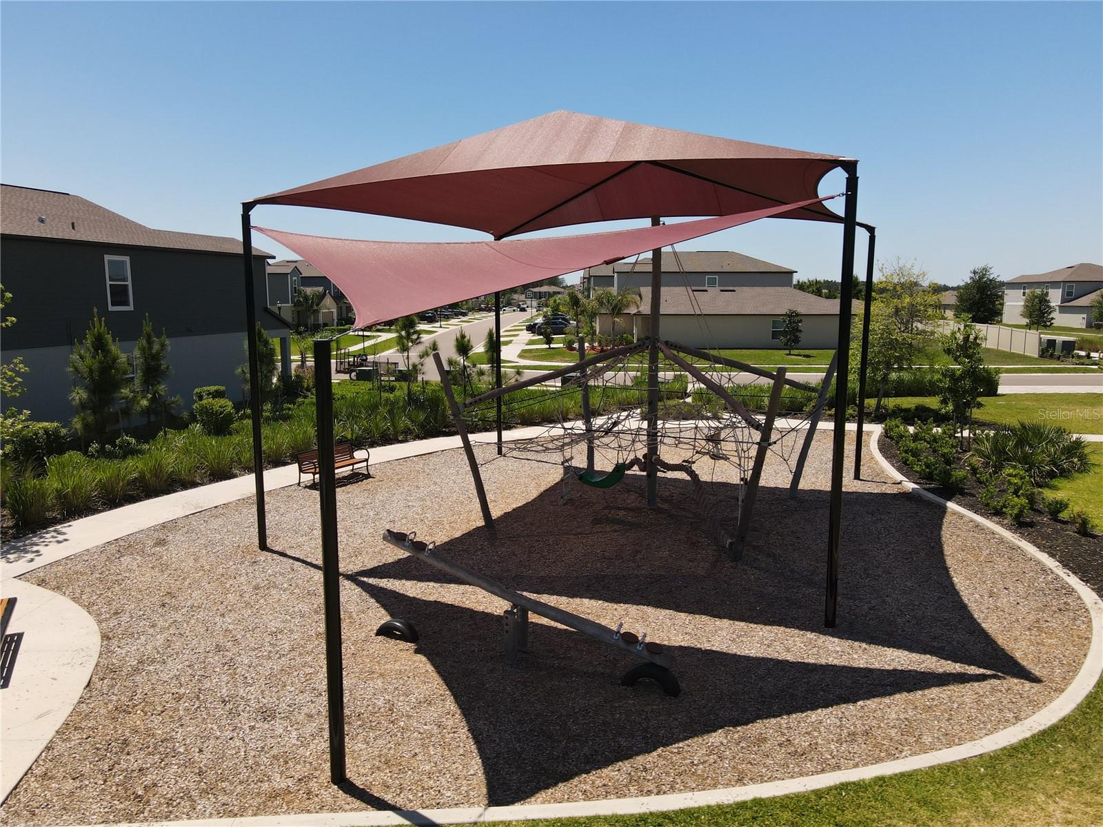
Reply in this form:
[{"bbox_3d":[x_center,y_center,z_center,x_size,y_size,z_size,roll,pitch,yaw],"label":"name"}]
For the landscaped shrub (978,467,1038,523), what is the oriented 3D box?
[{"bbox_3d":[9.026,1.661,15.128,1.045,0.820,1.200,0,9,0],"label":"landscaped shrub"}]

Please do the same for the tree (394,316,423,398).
[{"bbox_3d":[-5.792,-2.112,30.818,1.200,3.600,1.150,-1,9,-11],"label":"tree"}]

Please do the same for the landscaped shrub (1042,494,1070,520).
[{"bbox_3d":[9.929,1.833,15.058,0.520,0.500,0.520,0,9,0],"label":"landscaped shrub"}]

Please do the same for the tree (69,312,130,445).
[{"bbox_3d":[-12.500,-0.871,21.119,1.550,4.003,1.550,0,9,0],"label":"tree"}]

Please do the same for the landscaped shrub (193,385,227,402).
[{"bbox_3d":[-12.685,-0.487,28.439,1.050,1.020,1.200,2,9,12],"label":"landscaped shrub"}]

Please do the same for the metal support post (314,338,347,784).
[{"bbox_3d":[-1.794,1.266,6.175,0.127,3.708,0.127,0,8,0],"label":"metal support post"}]

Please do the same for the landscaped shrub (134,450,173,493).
[{"bbox_3d":[-8.358,1.192,15.999,0.733,0.855,0.733,-4,9,-28],"label":"landscaped shrub"}]

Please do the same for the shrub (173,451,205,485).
[{"bbox_3d":[-8.595,1.270,18.054,0.780,0.780,0.750,-4,10,-26],"label":"shrub"}]

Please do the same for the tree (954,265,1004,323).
[{"bbox_3d":[58.801,-16.132,104.617,5.888,8.285,5.888,5,10,29],"label":"tree"}]

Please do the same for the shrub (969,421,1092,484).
[{"bbox_3d":[11.462,0.897,18.342,2.615,1.353,2.223,0,9,0],"label":"shrub"}]

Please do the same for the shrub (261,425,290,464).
[{"bbox_3d":[-6.821,0.733,18.837,0.658,0.941,0.658,-3,9,-20],"label":"shrub"}]

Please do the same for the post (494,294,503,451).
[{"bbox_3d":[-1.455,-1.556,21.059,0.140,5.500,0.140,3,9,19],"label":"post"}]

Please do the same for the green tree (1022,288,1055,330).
[{"bbox_3d":[56.969,-12.145,89.135,3.317,4.880,3.317,5,10,32],"label":"green tree"}]

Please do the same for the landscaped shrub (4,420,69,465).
[{"bbox_3d":[-13.261,0.789,19.714,1.300,1.150,1.600,2,9,12],"label":"landscaped shrub"}]

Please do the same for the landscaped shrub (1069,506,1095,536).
[{"bbox_3d":[9.998,2.014,14.380,0.440,0.540,0.440,6,11,35],"label":"landscaped shrub"}]

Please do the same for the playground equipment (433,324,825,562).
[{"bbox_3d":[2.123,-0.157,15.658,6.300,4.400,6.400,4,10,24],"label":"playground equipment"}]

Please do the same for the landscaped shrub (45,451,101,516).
[{"bbox_3d":[-9.024,1.291,14.322,0.871,1.146,0.871,-5,10,-32],"label":"landscaped shrub"}]

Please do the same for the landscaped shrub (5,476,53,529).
[{"bbox_3d":[-9.335,1.542,13.585,0.703,0.863,0.703,-6,10,-35],"label":"landscaped shrub"}]

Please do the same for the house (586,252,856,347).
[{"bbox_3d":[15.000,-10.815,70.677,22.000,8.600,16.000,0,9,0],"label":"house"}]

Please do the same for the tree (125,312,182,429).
[{"bbox_3d":[-13.085,-1.325,25.054,1.600,3.750,1.600,-4,10,-27],"label":"tree"}]

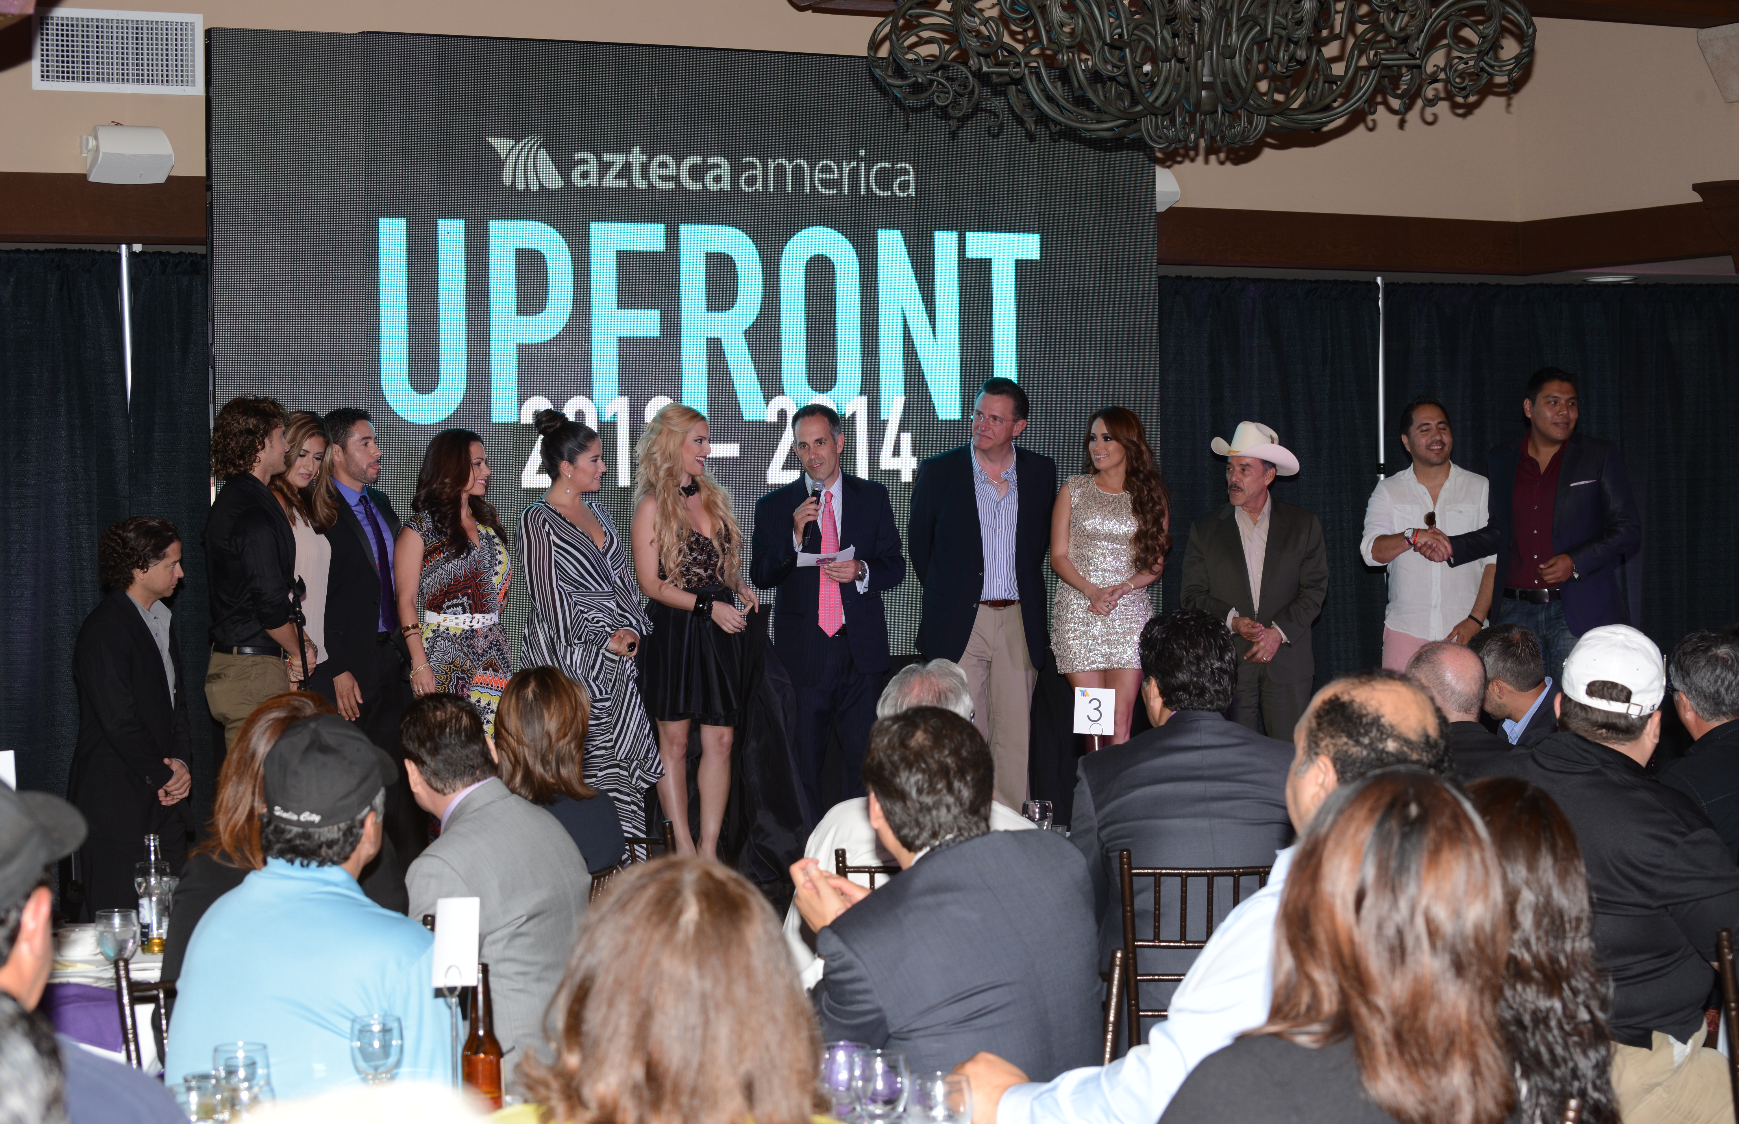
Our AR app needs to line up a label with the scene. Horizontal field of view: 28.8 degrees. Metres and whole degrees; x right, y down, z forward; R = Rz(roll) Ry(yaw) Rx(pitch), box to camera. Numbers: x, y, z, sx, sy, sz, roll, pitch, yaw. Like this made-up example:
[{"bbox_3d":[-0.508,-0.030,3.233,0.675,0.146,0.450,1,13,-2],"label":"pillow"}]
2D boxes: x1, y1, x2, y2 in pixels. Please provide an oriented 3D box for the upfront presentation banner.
[{"bbox_3d":[-0.526,-0.699,11.633,3.584,2.099,0.100,-2,2,-28],"label":"upfront presentation banner"}]

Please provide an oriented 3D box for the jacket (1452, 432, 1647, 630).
[{"bbox_3d":[2.393,-0.096,11.950,0.660,0.740,0.400,-1,1,14],"label":"jacket"}]

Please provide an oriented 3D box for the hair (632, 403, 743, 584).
[{"bbox_3d":[-0.592,-0.221,11.000,0.340,0.580,0.320,-2,2,-41],"label":"hair"}]

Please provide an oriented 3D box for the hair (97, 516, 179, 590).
[{"bbox_3d":[-2.152,-0.026,9.950,0.235,0.220,0.210,-1,2,-3],"label":"hair"}]

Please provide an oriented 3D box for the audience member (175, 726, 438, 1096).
[{"bbox_3d":[-0.910,0.885,5.760,0.550,1.260,0.750,0,1,20],"label":"audience member"}]

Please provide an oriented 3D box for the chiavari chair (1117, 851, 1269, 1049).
[{"bbox_3d":[0.729,1.034,6.982,0.410,0.920,0.440,-1,1,4],"label":"chiavari chair"}]

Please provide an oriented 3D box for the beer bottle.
[{"bbox_3d":[-0.592,0.728,5.184,0.062,0.231,0.062,-1,2,0],"label":"beer bottle"}]

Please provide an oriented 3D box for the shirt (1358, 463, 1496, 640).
[{"bbox_3d":[2.000,-0.032,12.100,0.500,0.650,0.340,-1,1,5],"label":"shirt"}]

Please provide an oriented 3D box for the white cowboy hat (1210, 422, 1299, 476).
[{"bbox_3d":[1.333,-0.393,11.700,0.300,0.180,0.360,0,2,45],"label":"white cowboy hat"}]

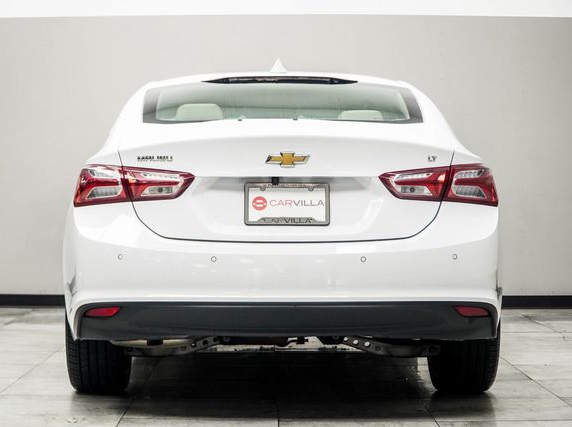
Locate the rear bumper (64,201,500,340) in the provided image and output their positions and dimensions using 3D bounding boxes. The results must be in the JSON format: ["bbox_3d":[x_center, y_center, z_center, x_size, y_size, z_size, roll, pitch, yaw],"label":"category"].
[{"bbox_3d":[-0.001,0.234,4.798,1.820,0.555,0.710,0,1,-1],"label":"rear bumper"}]

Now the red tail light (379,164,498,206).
[{"bbox_3d":[0.581,-0.110,4.731,0.490,0.165,0.360,0,1,-1],"label":"red tail light"}]

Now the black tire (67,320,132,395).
[{"bbox_3d":[-0.813,0.468,5.538,0.238,0.675,0.676,0,1,-1],"label":"black tire"}]

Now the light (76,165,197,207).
[{"bbox_3d":[-0.579,-0.110,4.704,0.490,0.165,0.360,0,1,-1],"label":"light"}]

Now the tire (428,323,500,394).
[{"bbox_3d":[0.777,0.468,5.574,0.238,0.675,0.676,0,1,-1],"label":"tire"}]

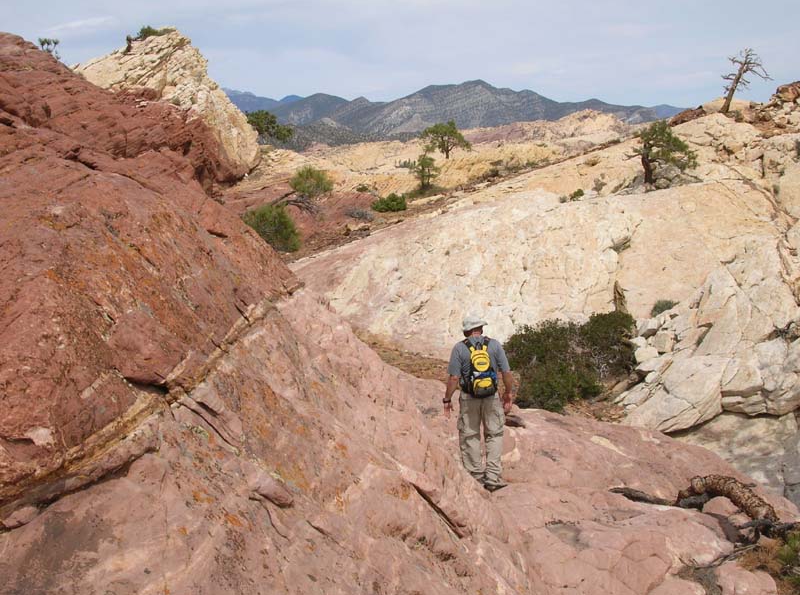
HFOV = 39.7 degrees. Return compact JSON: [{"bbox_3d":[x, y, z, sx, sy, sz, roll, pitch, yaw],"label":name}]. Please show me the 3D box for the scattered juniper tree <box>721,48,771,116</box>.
[{"bbox_3d":[19.378,-12.080,62.000,2.908,3.611,2.181,0,7,0],"label":"scattered juniper tree"}]

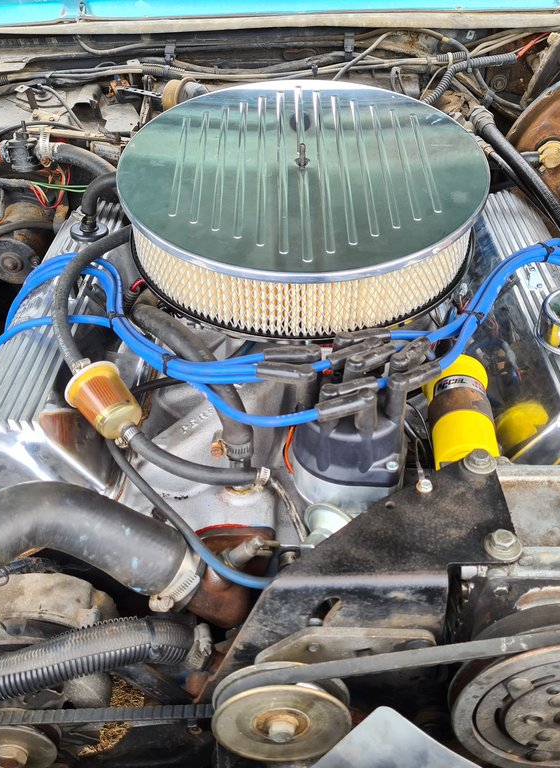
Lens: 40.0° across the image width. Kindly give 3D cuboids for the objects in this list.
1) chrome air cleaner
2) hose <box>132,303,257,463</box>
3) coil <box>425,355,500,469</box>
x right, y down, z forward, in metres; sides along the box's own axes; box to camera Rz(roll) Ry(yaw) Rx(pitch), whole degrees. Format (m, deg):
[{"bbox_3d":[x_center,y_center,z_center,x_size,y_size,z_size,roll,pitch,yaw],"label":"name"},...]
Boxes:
[{"bbox_3d":[0.022,-0.188,0.768,0.356,0.100,0.356,0,46,0],"label":"chrome air cleaner"},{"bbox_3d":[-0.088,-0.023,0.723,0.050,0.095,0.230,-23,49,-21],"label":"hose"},{"bbox_3d":[0.167,0.031,0.706,0.056,0.056,0.136,4,40,5],"label":"coil"}]

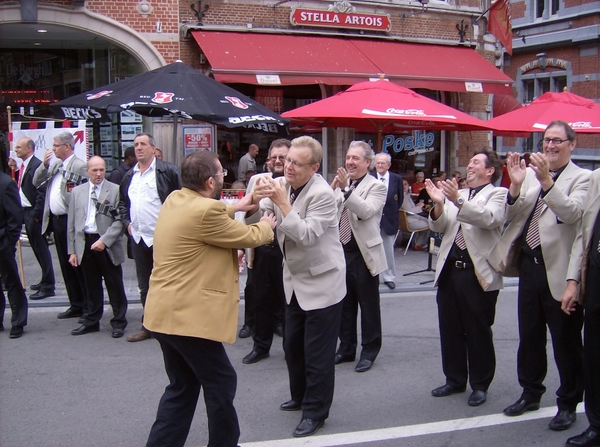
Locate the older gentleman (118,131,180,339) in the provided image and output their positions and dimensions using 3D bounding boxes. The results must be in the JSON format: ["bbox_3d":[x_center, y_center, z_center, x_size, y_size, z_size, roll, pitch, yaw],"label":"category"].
[{"bbox_3d":[-1.338,0.122,5.511,0.590,1.820,0.390,2,6,18],"label":"older gentleman"}]

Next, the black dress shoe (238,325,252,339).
[{"bbox_3d":[-0.461,0.965,5.769,0.110,0.110,0.300,2,6,14],"label":"black dress shoe"}]

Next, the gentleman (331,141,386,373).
[{"bbox_3d":[0.420,0.236,4.816,0.510,1.750,0.440,5,7,42],"label":"gentleman"}]

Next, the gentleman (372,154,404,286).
[{"bbox_3d":[1.038,-0.065,7.520,0.520,1.640,0.360,1,6,8],"label":"gentleman"}]

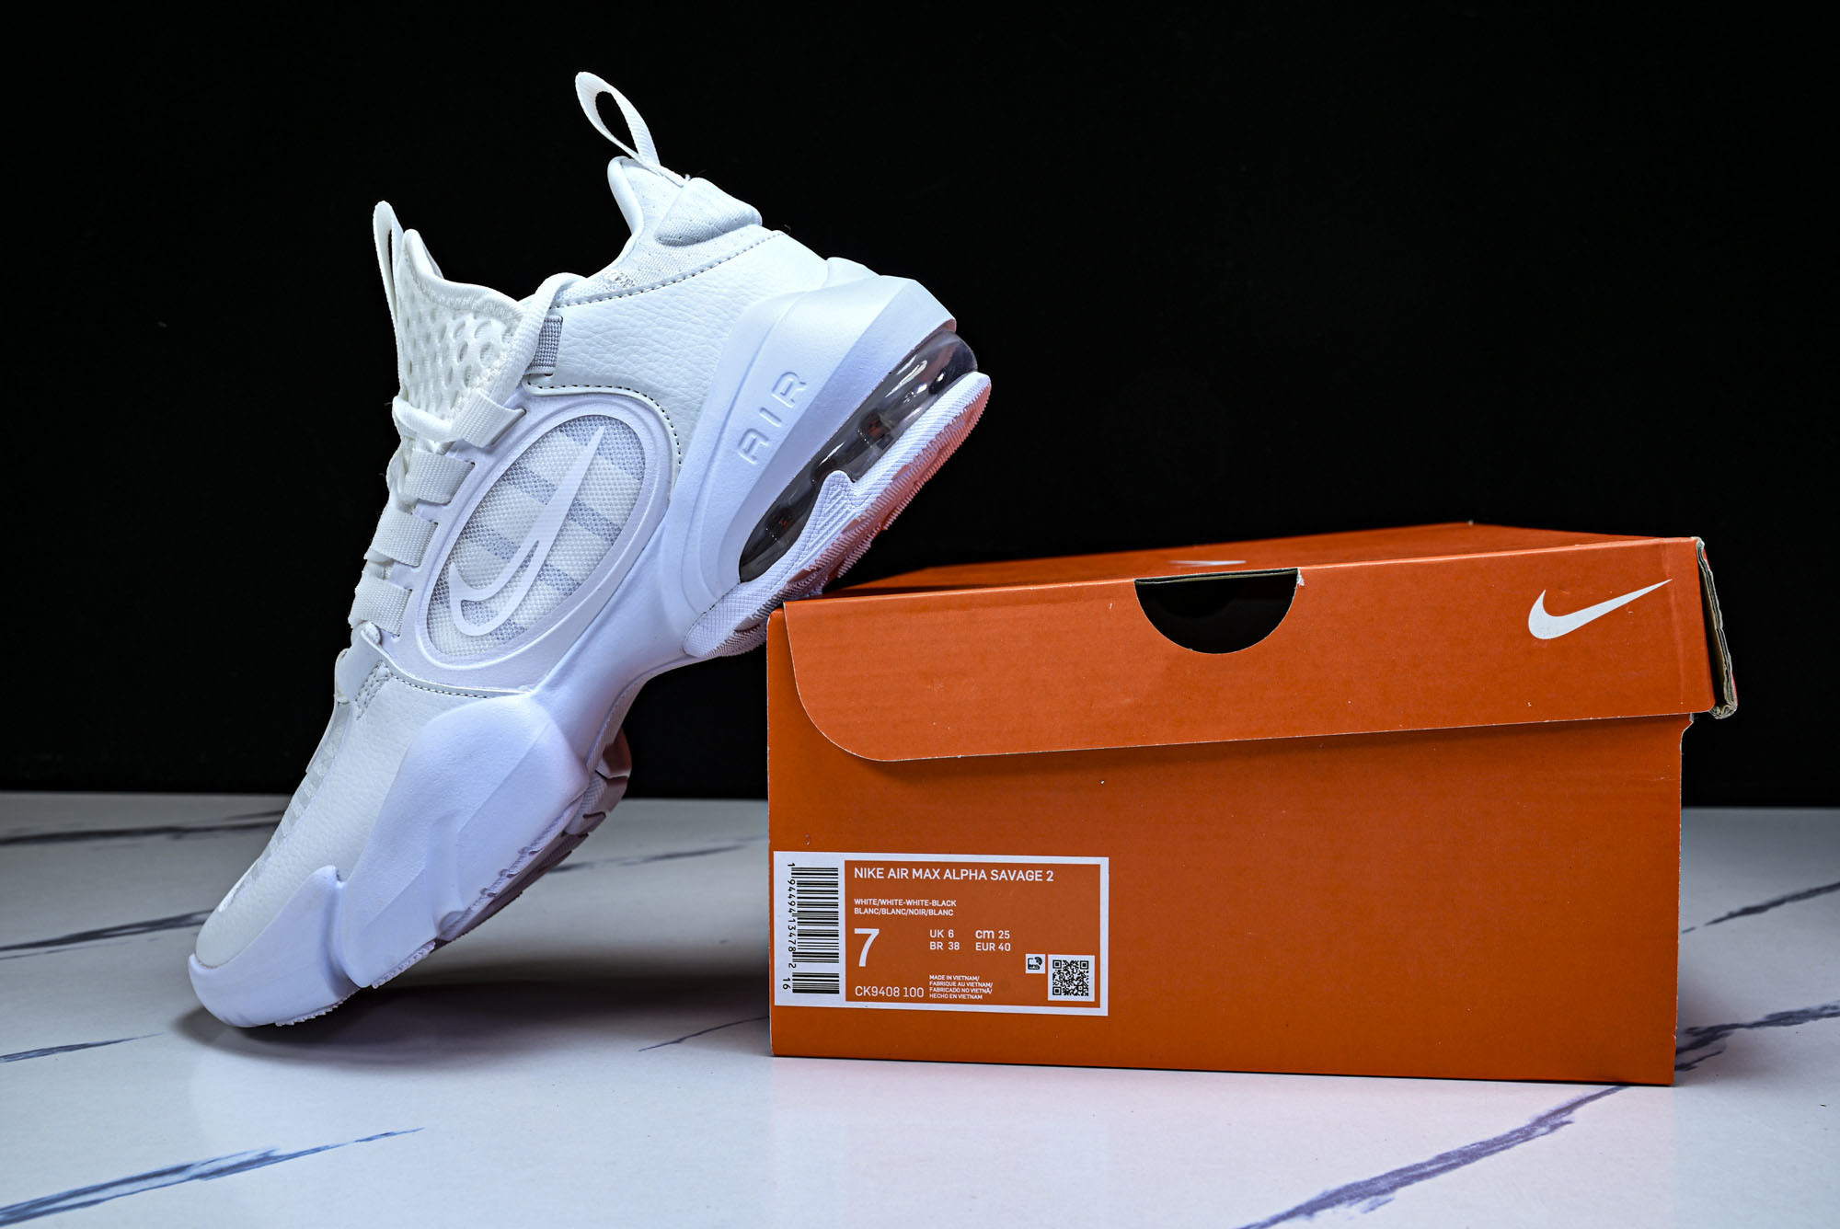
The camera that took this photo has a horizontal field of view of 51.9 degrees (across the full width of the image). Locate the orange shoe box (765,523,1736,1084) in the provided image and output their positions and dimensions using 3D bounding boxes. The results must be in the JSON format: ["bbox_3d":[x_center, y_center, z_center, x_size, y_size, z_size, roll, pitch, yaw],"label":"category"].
[{"bbox_3d":[0.098,0.040,0.635,0.235,0.131,0.339,0,3,7],"label":"orange shoe box"}]

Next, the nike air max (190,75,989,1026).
[{"bbox_3d":[-0.133,-0.019,0.534,0.289,0.166,0.107,-44,-3,7],"label":"nike air max"}]

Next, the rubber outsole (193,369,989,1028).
[{"bbox_3d":[-0.092,0.024,0.532,0.286,0.046,0.103,-44,-3,7],"label":"rubber outsole"}]

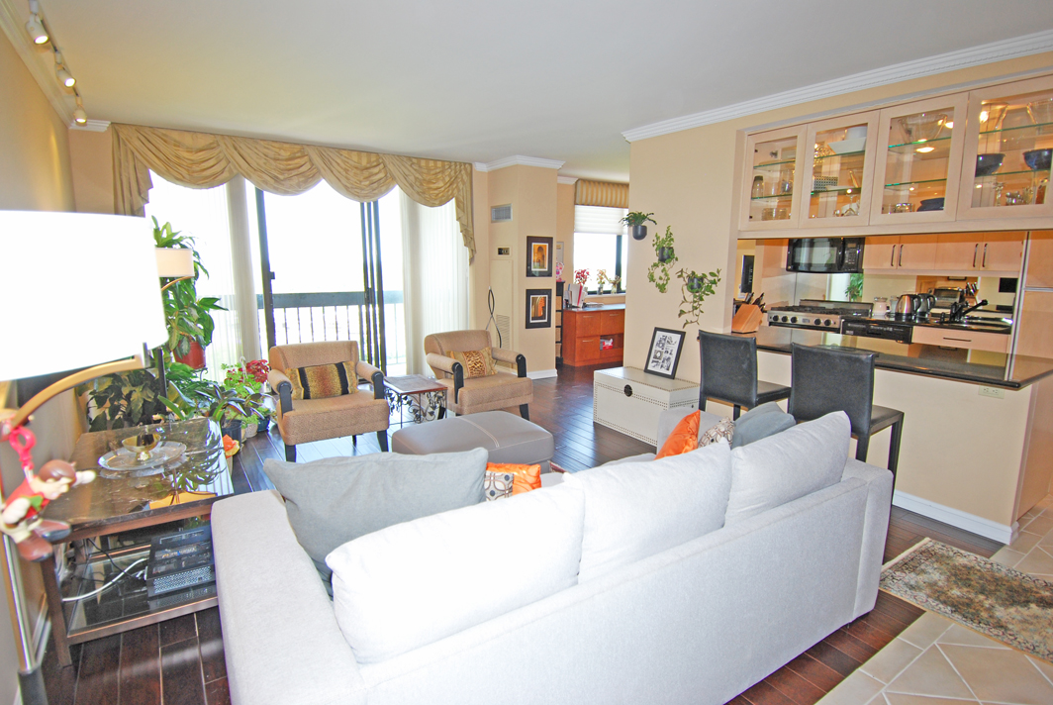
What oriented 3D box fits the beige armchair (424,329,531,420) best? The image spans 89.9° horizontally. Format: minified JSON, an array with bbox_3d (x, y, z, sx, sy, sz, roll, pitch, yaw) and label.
[{"bbox_3d":[-0.447,0.256,4.810,0.720,0.800,0.780,-7,12,-32],"label":"beige armchair"}]

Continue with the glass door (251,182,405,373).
[{"bbox_3d":[-2.115,-0.681,5.811,1.450,2.280,0.100,-7,13,-34],"label":"glass door"}]

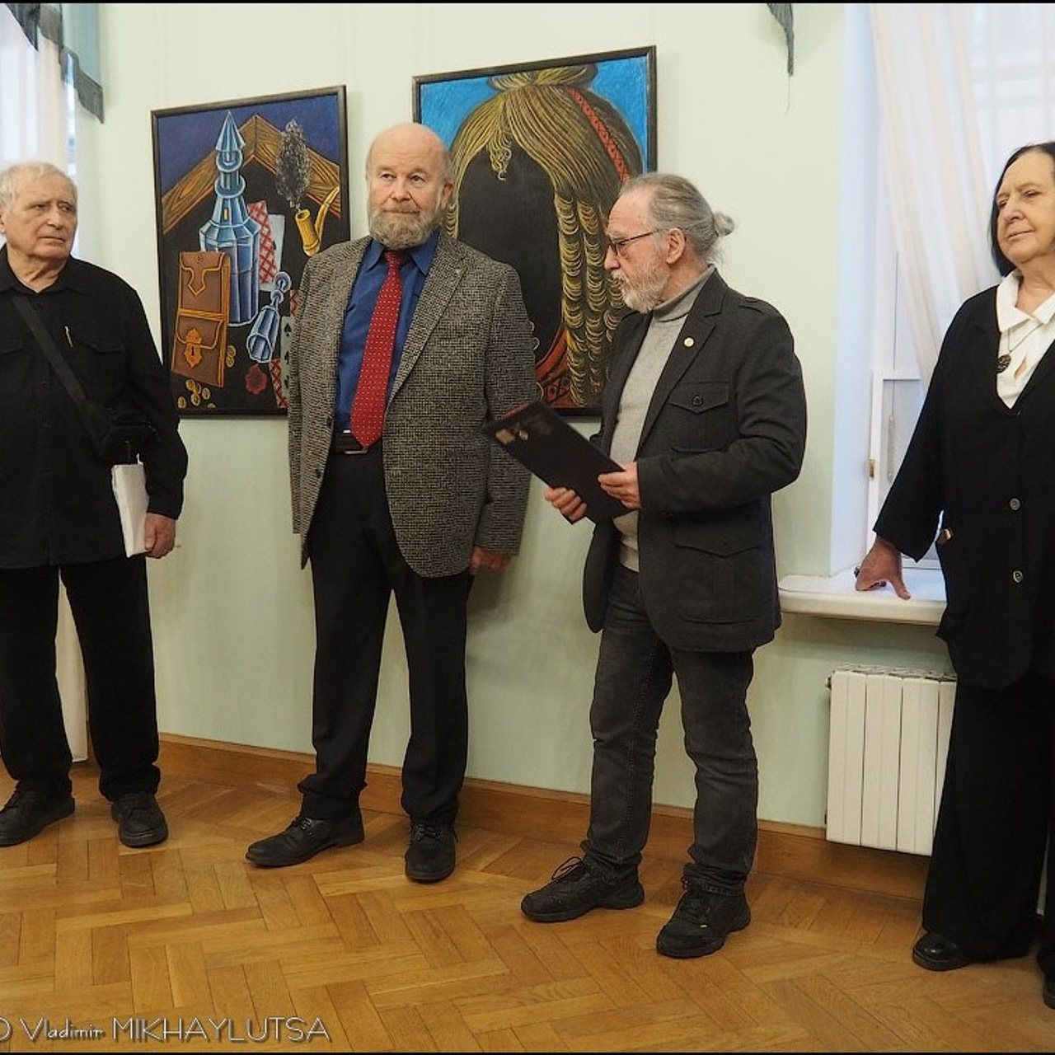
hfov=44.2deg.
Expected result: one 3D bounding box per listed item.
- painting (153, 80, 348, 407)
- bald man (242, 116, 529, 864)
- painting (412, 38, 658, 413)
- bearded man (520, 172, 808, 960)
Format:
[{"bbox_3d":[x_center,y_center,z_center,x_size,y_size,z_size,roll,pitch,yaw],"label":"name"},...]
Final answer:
[{"bbox_3d":[-0.776,-0.758,3.714,0.678,0.886,0.040,3,8,26],"label":"painting"},{"bbox_3d":[-0.325,-0.067,3.275,0.620,1.810,0.390,2,5,22],"label":"bald man"},{"bbox_3d":[0.018,-0.728,3.323,0.678,0.886,0.040,3,8,26],"label":"painting"},{"bbox_3d":[0.309,0.068,2.841,0.460,1.620,0.540,-3,6,-40],"label":"bearded man"}]

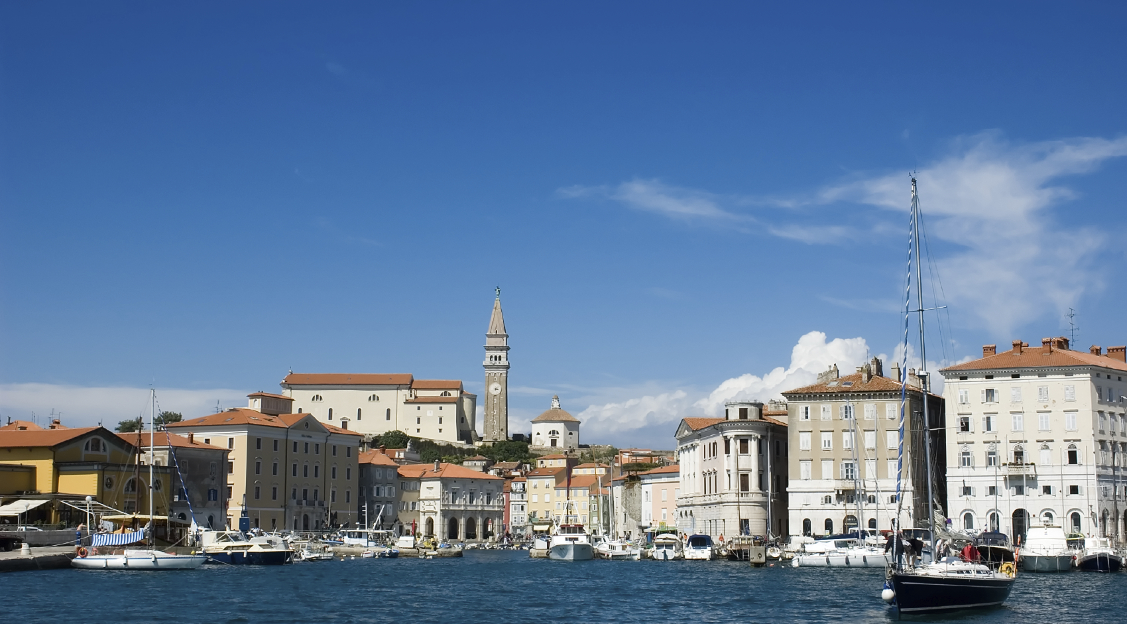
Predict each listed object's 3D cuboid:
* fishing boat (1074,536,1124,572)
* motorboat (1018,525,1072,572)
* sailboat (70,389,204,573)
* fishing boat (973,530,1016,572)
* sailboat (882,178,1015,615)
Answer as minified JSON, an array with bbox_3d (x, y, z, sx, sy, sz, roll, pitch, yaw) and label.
[{"bbox_3d":[43.665,19.645,117.343,3.100,2.900,8.400,-3,-9,18],"label":"fishing boat"},{"bbox_3d":[40.218,19.453,119.508,4.000,3.900,11.000,-3,-9,19],"label":"motorboat"},{"bbox_3d":[-33.533,13.427,115.123,10.400,14.000,3.100,-1,-9,6],"label":"sailboat"},{"bbox_3d":[37.496,20.632,124.536,3.300,3.334,9.500,-4,-9,25],"label":"fishing boat"},{"bbox_3d":[15.893,3.434,61.718,3.800,18.200,12.000,-5,-10,32],"label":"sailboat"}]

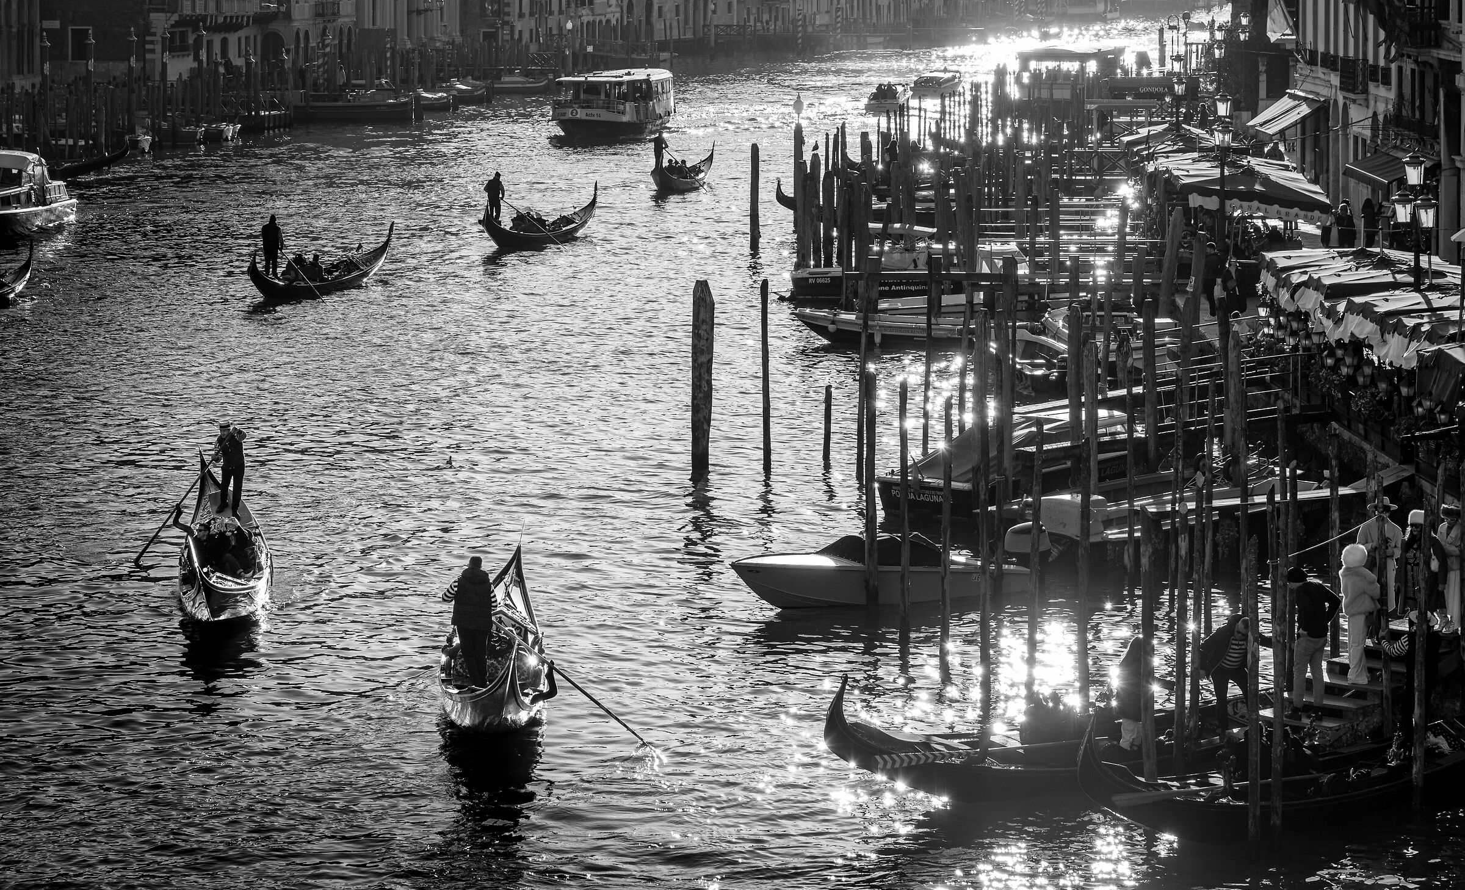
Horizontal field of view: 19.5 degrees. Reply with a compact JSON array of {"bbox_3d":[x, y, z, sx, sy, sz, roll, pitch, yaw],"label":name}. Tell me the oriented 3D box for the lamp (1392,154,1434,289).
[{"bbox_3d":[13.887,-3.597,86.700,0.600,4.700,1.400,-3,7,-22],"label":"lamp"}]

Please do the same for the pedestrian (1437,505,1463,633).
[{"bbox_3d":[9.401,1.601,55.646,0.500,1.680,0.400,2,7,14],"label":"pedestrian"}]

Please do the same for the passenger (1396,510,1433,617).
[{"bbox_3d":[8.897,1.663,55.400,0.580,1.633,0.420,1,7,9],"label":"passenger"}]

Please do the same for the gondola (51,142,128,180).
[{"bbox_3d":[-31.599,-12.832,194.970,1.450,1.550,10.800,5,9,39],"label":"gondola"}]

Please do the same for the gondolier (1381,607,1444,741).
[{"bbox_3d":[8.345,2.893,52.400,0.550,1.741,0.620,5,8,35],"label":"gondolier"}]

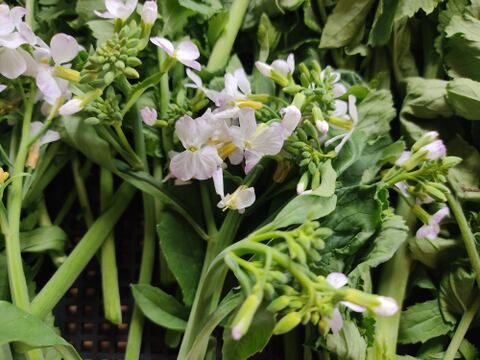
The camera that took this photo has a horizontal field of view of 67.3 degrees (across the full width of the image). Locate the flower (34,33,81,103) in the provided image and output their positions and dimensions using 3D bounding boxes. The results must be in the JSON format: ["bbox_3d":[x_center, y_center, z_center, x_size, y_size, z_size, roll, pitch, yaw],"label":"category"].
[{"bbox_3d":[-0.091,-0.056,0.180,0.020,0.022,0.033,15,85,-35],"label":"flower"}]

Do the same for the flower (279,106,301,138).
[{"bbox_3d":[0.026,-0.031,0.190,0.011,0.011,0.018,19,69,8],"label":"flower"}]

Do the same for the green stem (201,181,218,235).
[{"bbox_3d":[-0.019,0.017,0.225,0.007,0.007,0.036,-12,96,0],"label":"green stem"}]

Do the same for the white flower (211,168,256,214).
[{"bbox_3d":[-0.004,0.006,0.197,0.022,0.021,0.018,57,47,-16],"label":"white flower"}]

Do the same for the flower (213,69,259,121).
[{"bbox_3d":[-0.002,-0.047,0.200,0.024,0.015,0.027,-11,71,15],"label":"flower"}]

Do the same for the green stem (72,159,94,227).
[{"bbox_3d":[-0.122,0.009,0.280,0.009,0.009,0.054,-13,90,0],"label":"green stem"}]

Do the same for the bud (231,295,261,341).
[{"bbox_3d":[0.003,0.065,0.170,0.008,0.008,0.023,27,81,0],"label":"bud"}]

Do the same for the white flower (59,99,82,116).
[{"bbox_3d":[-0.089,-0.038,0.190,0.013,0.008,0.008,-21,90,-12],"label":"white flower"}]

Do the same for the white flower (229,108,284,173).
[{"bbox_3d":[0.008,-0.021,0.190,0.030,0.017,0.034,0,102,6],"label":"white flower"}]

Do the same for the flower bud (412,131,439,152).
[{"bbox_3d":[0.108,-0.022,0.210,0.018,0.008,0.008,-38,90,12],"label":"flower bud"}]

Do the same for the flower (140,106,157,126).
[{"bbox_3d":[-0.053,-0.037,0.210,0.009,0.008,0.012,-32,102,0],"label":"flower"}]

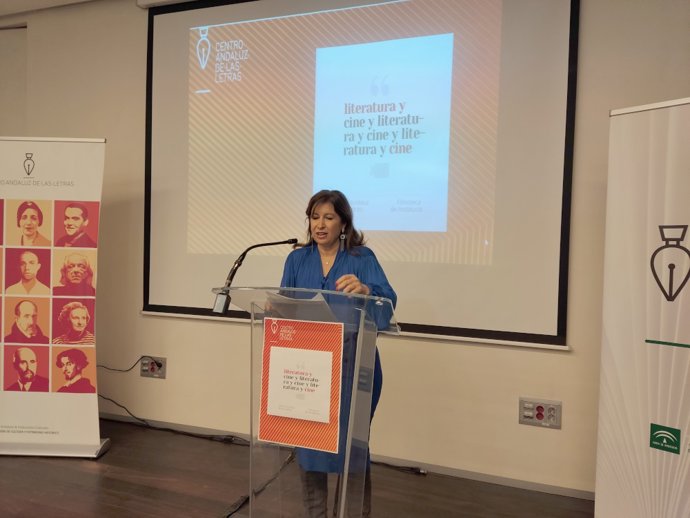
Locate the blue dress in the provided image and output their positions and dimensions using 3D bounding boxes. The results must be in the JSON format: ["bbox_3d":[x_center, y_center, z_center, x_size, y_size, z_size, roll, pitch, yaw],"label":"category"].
[{"bbox_3d":[-0.026,0.415,2.090,0.460,0.950,0.360,2,1,23],"label":"blue dress"}]

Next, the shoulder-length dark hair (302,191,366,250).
[{"bbox_3d":[-0.046,-0.153,2.080,0.220,0.260,0.230,2,1,26],"label":"shoulder-length dark hair"}]

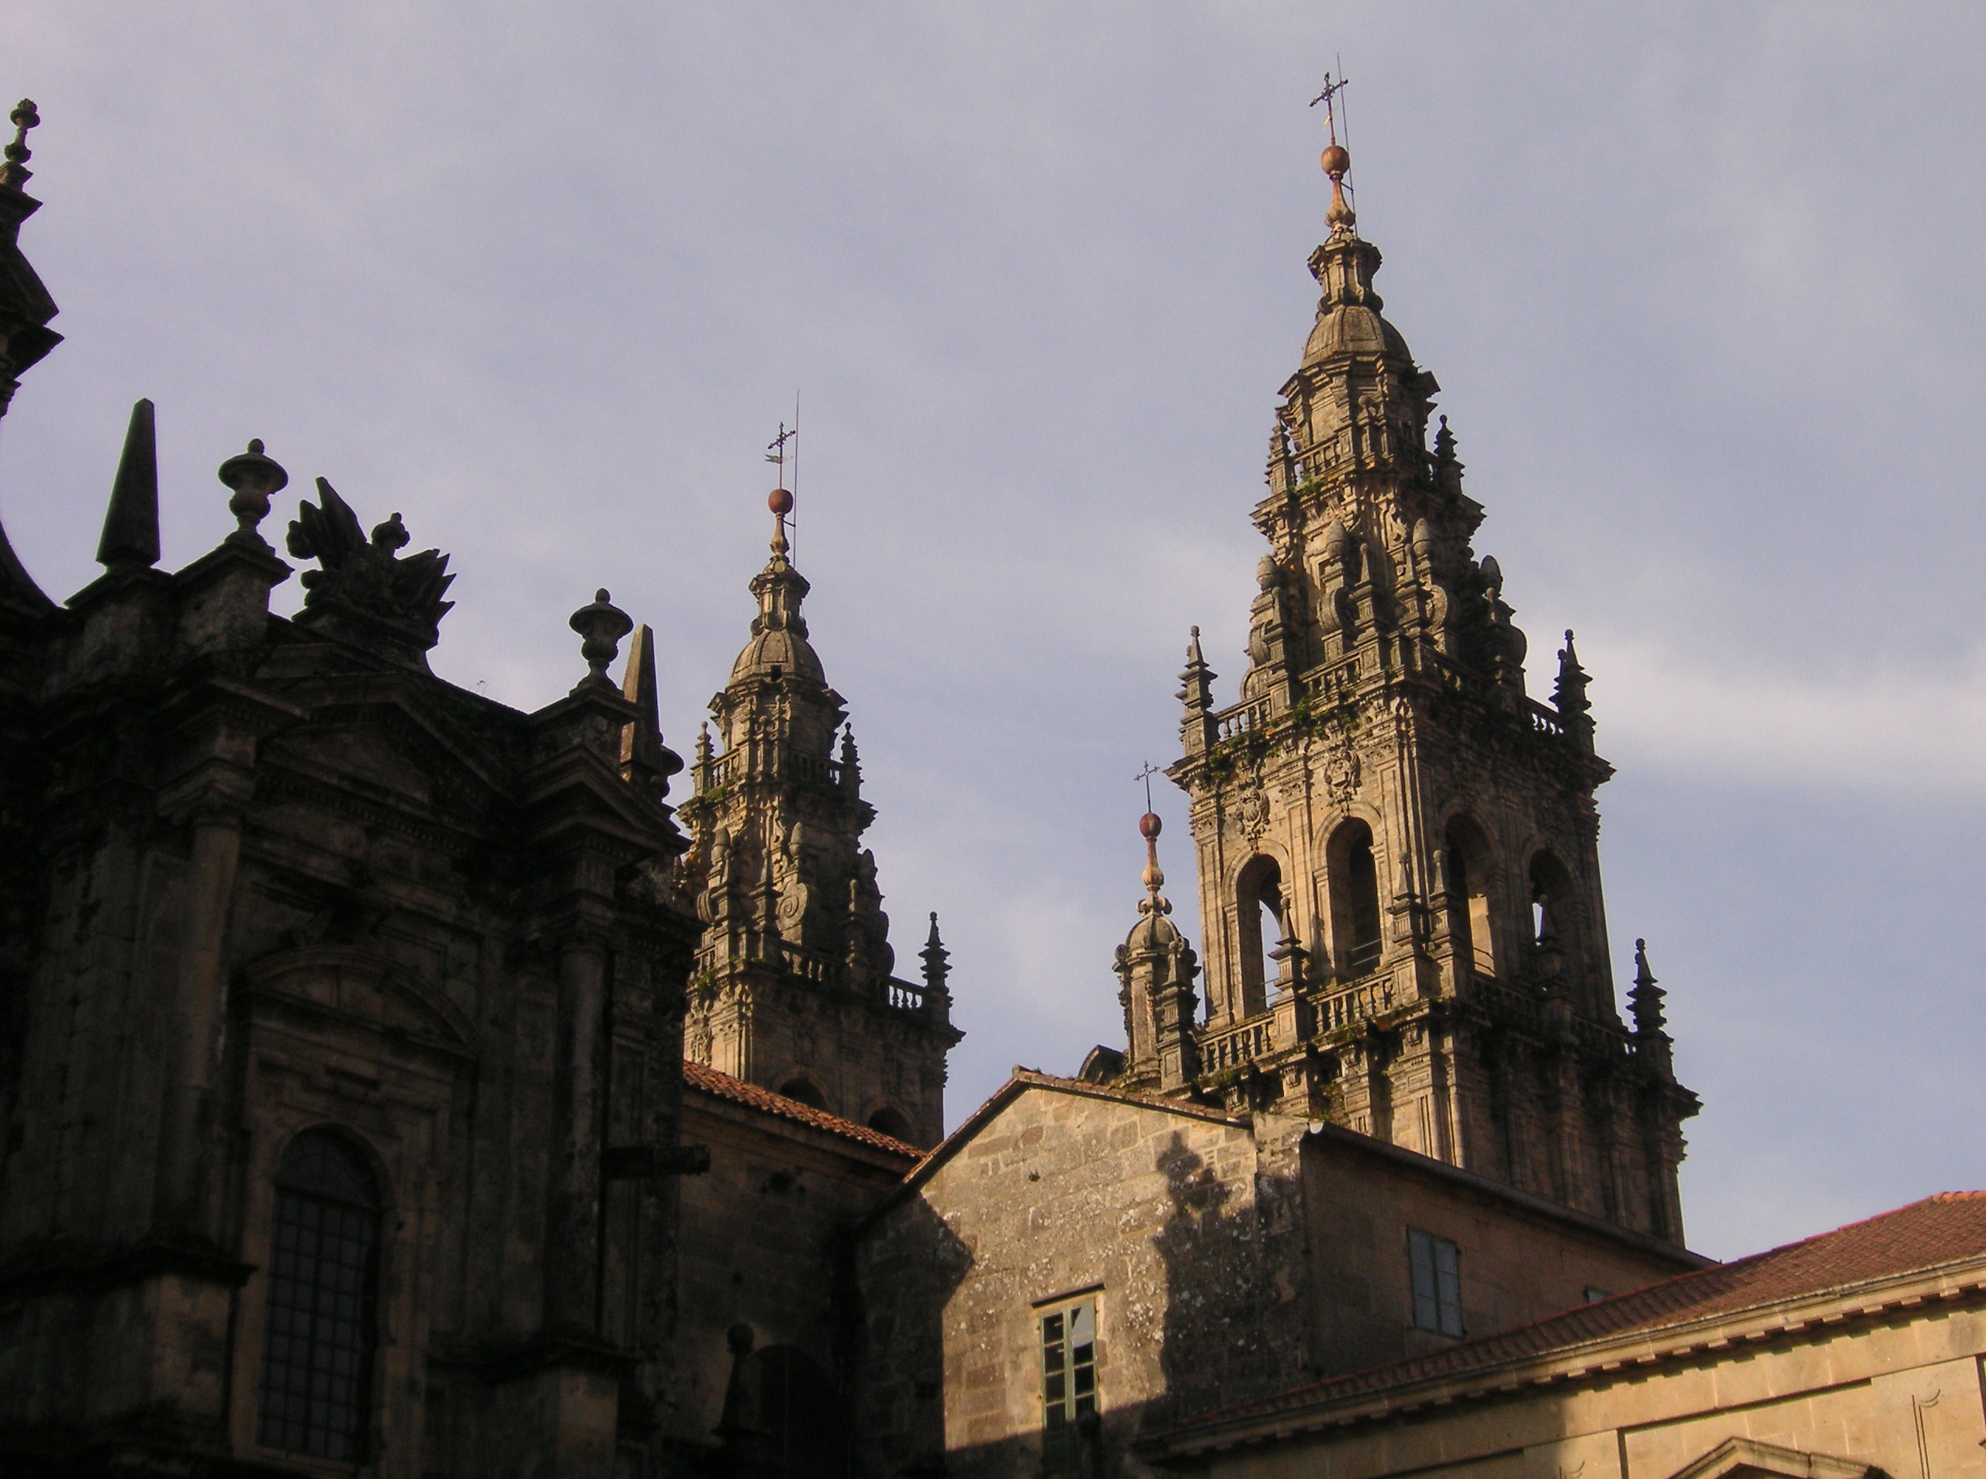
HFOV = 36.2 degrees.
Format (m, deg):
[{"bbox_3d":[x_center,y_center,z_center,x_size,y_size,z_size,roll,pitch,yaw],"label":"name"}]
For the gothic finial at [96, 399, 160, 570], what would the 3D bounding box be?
[{"bbox_3d":[-10.407,-3.119,36.977,0.570,2.380,0.570,-22,-32,37],"label":"gothic finial"}]

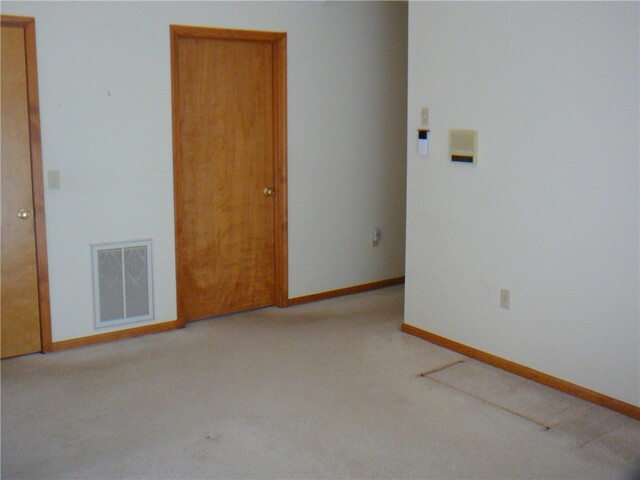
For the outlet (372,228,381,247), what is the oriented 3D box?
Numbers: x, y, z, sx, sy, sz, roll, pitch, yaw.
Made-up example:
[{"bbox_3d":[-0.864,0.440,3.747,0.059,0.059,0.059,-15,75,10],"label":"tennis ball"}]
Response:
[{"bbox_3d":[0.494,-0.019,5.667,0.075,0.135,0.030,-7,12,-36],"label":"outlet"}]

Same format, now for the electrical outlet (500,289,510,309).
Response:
[{"bbox_3d":[1.087,0.346,3.788,0.020,0.115,0.071,-7,12,-35],"label":"electrical outlet"}]

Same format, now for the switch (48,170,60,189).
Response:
[{"bbox_3d":[-1.633,-0.368,3.979,0.072,0.115,0.020,-7,12,-36],"label":"switch"}]

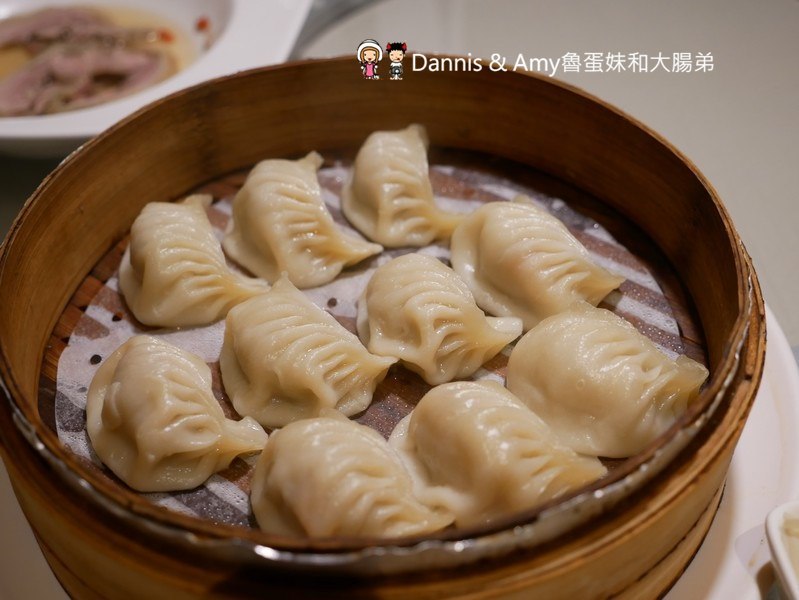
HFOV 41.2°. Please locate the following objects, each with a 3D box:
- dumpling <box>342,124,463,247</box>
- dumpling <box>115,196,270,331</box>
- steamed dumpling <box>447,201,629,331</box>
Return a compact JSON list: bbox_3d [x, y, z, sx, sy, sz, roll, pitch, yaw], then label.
[{"bbox_3d":[-0.002,-0.052,0.449,0.043,0.032,0.063,-9,44,-8],"label":"dumpling"},{"bbox_3d":[-0.087,-0.019,0.416,0.045,0.031,0.064,-19,46,-18],"label":"dumpling"},{"bbox_3d":[0.051,-0.019,0.414,0.046,0.031,0.067,-32,51,-29],"label":"steamed dumpling"}]

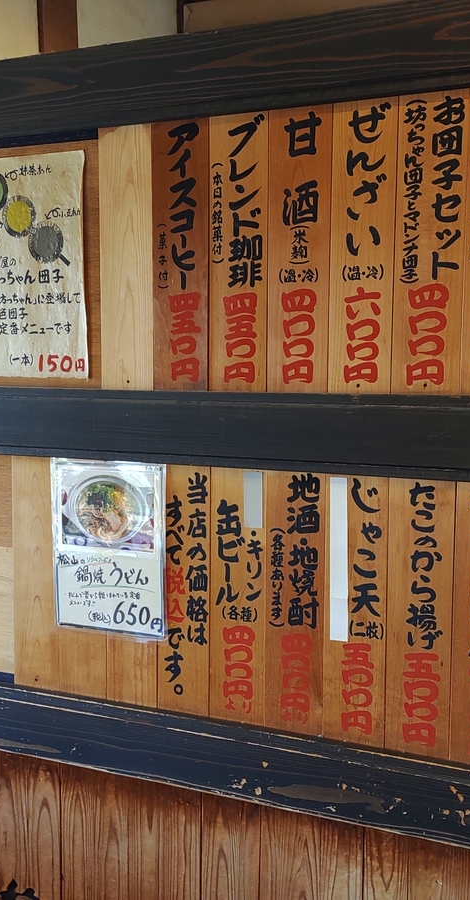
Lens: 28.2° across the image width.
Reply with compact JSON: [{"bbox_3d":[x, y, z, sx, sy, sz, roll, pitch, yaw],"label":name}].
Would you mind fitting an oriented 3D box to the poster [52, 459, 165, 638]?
[{"bbox_3d":[-0.204,0.155,1.504,0.210,0.287,0.006,3,6,24],"label":"poster"}]

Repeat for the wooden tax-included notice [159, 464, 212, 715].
[{"bbox_3d":[-0.078,0.223,1.487,0.093,0.398,0.015,3,6,24],"label":"wooden tax-included notice"}]

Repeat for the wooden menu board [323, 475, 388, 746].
[{"bbox_3d":[0.176,0.230,1.350,0.094,0.399,0.013,3,6,24],"label":"wooden menu board"}]

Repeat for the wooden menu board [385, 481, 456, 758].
[{"bbox_3d":[0.264,0.239,1.335,0.096,0.398,0.015,3,6,24],"label":"wooden menu board"}]

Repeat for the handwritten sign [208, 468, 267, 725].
[{"bbox_3d":[0.007,0.227,1.449,0.094,0.398,0.015,3,6,24],"label":"handwritten sign"}]

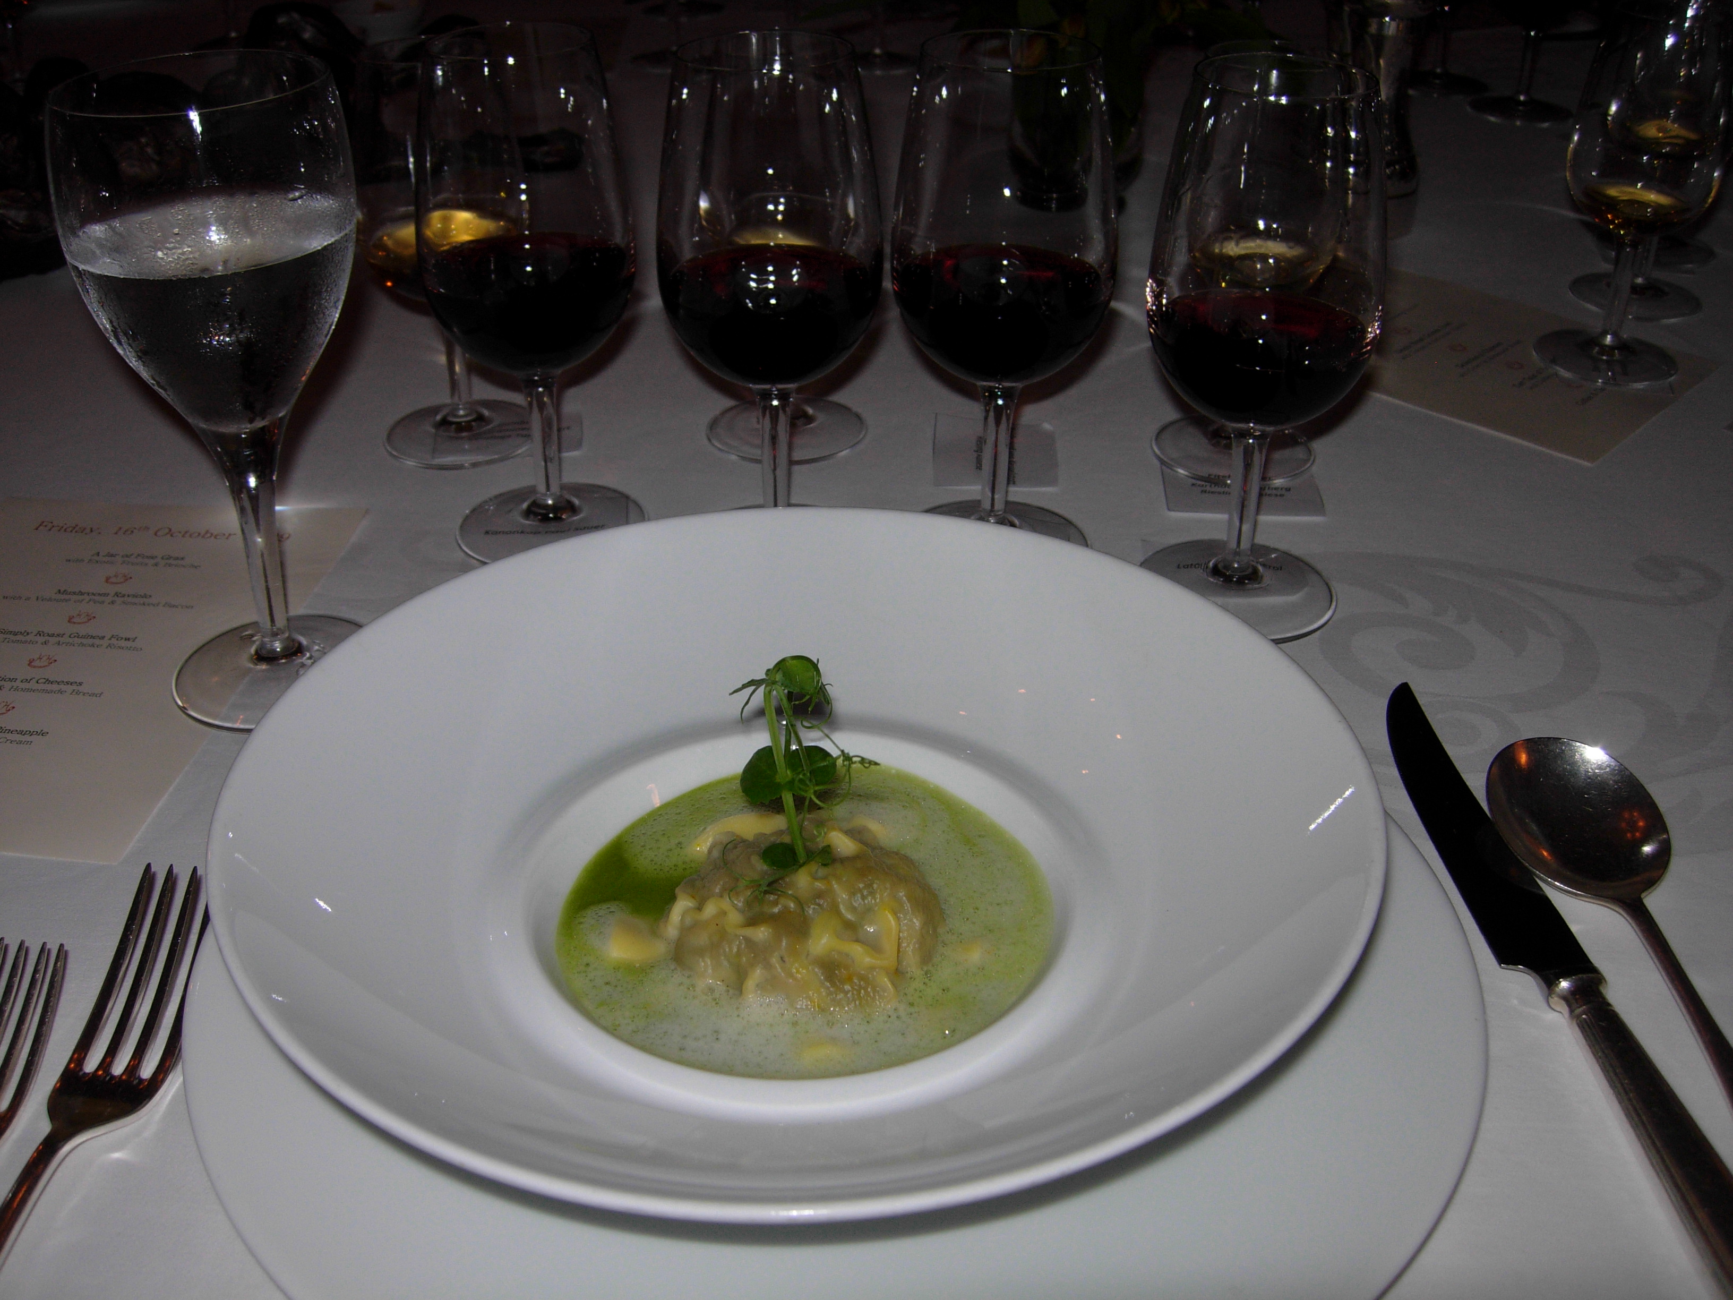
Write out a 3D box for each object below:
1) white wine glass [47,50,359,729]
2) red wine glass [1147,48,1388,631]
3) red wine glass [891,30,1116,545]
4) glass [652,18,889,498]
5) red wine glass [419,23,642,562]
[{"bbox_3d":[-0.163,-0.064,0.475,0.073,0.168,0.073,0,31,0],"label":"white wine glass"},{"bbox_3d":[0.112,-0.084,0.519,0.067,0.158,0.067,0,31,0],"label":"red wine glass"},{"bbox_3d":[0.041,-0.101,0.548,0.067,0.158,0.067,0,31,0],"label":"red wine glass"},{"bbox_3d":[-0.028,-0.100,0.545,0.067,0.158,0.067,0,31,0],"label":"glass"},{"bbox_3d":[-0.103,-0.107,0.557,0.067,0.158,0.067,0,31,0],"label":"red wine glass"}]

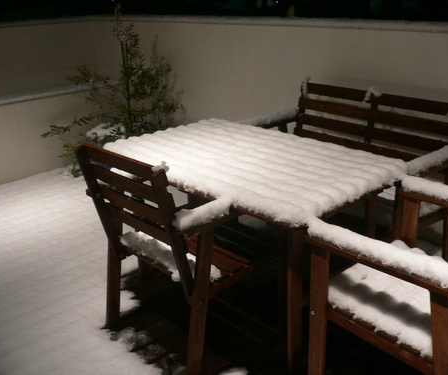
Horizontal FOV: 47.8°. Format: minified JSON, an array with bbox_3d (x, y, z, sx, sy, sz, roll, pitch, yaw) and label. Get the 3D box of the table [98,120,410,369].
[{"bbox_3d":[0.102,0.219,2.320,0.664,0.776,1.150,-21,28,-38],"label":"table"}]

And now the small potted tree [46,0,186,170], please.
[{"bbox_3d":[-0.967,-0.836,4.321,1.200,1.371,1.000,-7,22,-11],"label":"small potted tree"}]

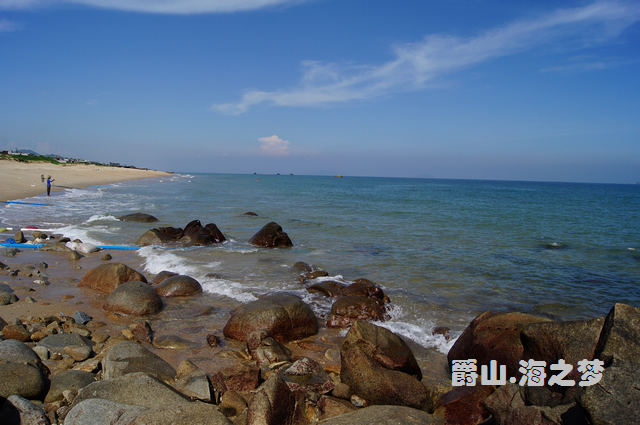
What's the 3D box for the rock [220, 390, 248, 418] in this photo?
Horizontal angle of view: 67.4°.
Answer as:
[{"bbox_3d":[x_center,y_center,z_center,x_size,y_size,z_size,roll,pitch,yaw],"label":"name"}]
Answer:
[{"bbox_3d":[-0.715,1.589,4.020,0.235,0.178,0.212,1,4,-10],"label":"rock"}]

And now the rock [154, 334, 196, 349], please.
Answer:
[{"bbox_3d":[-1.807,1.613,6.030,0.566,0.100,0.317,0,5,-17],"label":"rock"}]

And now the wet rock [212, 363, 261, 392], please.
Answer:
[{"bbox_3d":[-0.796,1.562,4.581,0.459,0.201,0.322,1,4,-10],"label":"wet rock"}]

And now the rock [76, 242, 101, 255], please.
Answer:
[{"bbox_3d":[-5.928,0.906,12.271,0.614,0.252,0.450,-1,5,-26],"label":"rock"}]

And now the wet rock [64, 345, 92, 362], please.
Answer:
[{"bbox_3d":[-2.566,1.485,5.091,0.297,0.148,0.250,-1,5,-27],"label":"wet rock"}]

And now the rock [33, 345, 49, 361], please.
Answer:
[{"bbox_3d":[-2.856,1.431,4.900,0.145,0.145,0.135,-1,5,-30],"label":"rock"}]

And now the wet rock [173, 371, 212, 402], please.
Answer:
[{"bbox_3d":[-1.131,1.548,4.288,0.340,0.198,0.289,0,5,-15],"label":"wet rock"}]

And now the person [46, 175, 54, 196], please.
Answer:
[{"bbox_3d":[-21.229,-2.085,37.807,0.600,1.679,0.500,-2,6,-41],"label":"person"}]

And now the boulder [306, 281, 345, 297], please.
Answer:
[{"bbox_3d":[0.126,1.436,8.976,0.749,0.291,0.550,2,4,1],"label":"boulder"}]

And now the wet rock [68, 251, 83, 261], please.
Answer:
[{"bbox_3d":[-5.709,1.009,11.191,0.327,0.222,0.280,-1,5,-27],"label":"wet rock"}]

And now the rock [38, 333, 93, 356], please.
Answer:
[{"bbox_3d":[-2.805,1.461,5.300,0.530,0.200,0.450,-1,5,-28],"label":"rock"}]

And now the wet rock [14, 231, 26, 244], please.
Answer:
[{"bbox_3d":[-8.548,0.706,13.652,0.314,0.355,0.267,-1,5,-32],"label":"wet rock"}]

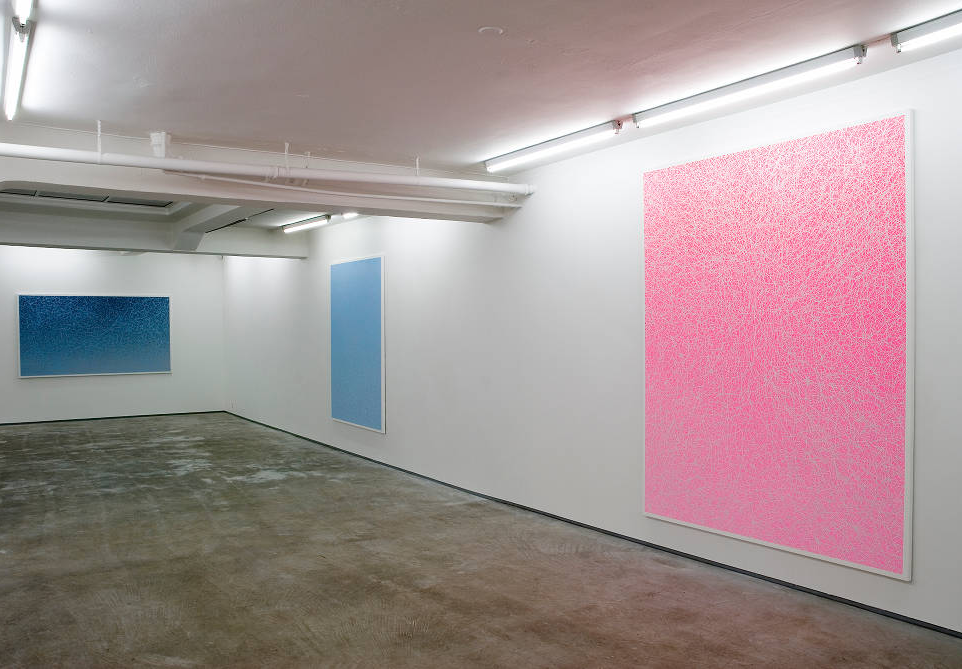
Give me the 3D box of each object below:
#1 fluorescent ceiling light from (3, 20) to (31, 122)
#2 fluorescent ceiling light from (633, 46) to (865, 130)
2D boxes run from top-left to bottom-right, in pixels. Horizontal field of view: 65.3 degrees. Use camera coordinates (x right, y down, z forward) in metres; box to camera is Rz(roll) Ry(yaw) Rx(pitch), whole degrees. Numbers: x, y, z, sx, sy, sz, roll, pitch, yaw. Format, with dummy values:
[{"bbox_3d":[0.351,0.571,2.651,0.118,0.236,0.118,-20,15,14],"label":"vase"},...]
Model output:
[{"bbox_3d":[-2.417,-1.331,3.896,0.075,0.093,1.510,-1,1,-35],"label":"fluorescent ceiling light"},{"bbox_3d":[1.425,-1.367,4.239,0.075,0.093,1.510,-1,1,-35],"label":"fluorescent ceiling light"}]

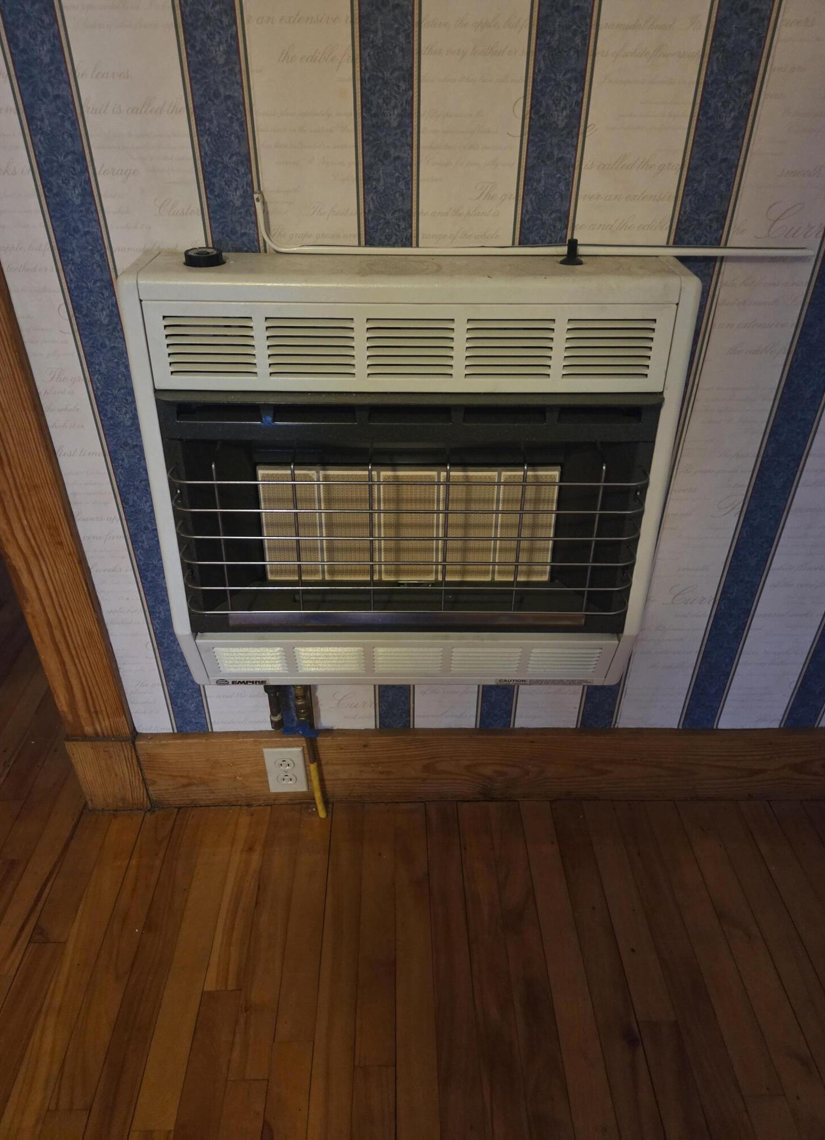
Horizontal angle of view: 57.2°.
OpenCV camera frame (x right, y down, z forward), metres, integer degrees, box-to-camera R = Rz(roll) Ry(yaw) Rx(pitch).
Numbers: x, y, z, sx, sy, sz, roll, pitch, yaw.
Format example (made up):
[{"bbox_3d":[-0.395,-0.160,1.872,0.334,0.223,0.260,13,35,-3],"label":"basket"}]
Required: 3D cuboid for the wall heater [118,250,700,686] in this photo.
[{"bbox_3d":[-0.004,-0.088,0.951,0.602,0.551,0.167,0,35,-1],"label":"wall heater"}]

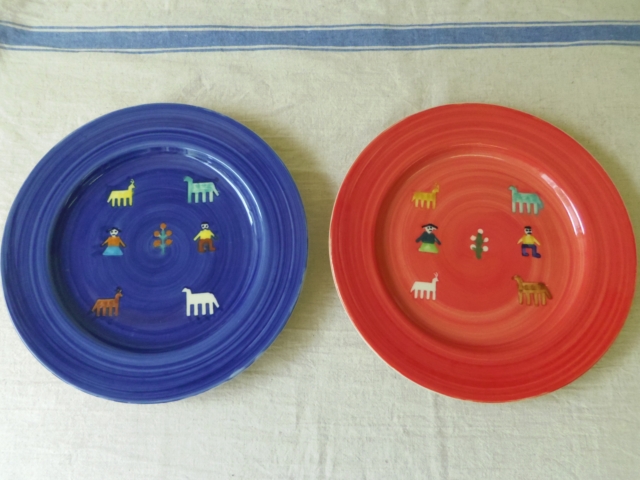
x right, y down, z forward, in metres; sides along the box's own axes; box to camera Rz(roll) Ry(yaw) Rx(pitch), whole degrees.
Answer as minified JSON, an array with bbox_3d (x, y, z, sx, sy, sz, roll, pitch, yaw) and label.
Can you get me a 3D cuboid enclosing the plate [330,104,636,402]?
[{"bbox_3d":[0.141,0.005,0.460,0.266,0.025,0.266,0,77,-1],"label":"plate"}]

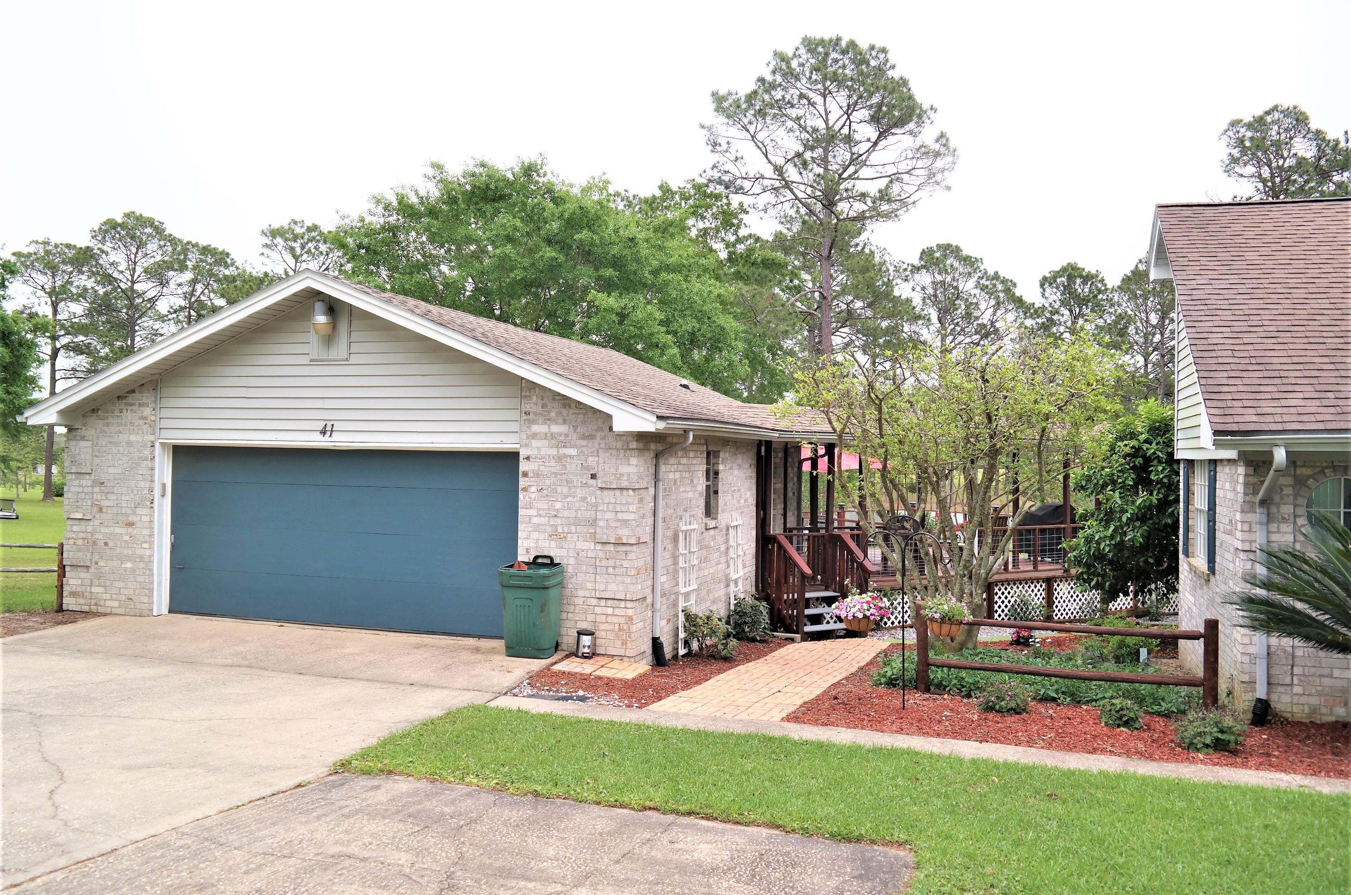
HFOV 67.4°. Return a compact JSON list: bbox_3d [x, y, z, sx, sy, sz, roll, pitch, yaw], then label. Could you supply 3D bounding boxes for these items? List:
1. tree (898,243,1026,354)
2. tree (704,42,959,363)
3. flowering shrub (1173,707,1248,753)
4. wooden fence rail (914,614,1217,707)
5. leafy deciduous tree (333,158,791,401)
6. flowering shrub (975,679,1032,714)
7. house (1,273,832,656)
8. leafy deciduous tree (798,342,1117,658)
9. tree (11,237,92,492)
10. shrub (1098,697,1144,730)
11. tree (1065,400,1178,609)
[{"bbox_3d":[16.486,-4.305,58.016,7.200,14.596,7.000,1,0,17],"label":"tree"},{"bbox_3d":[6.384,-6.911,41.024,10.000,19.329,9.500,1,0,17],"label":"tree"},{"bbox_3d":[4.133,2.146,7.827,0.510,0.310,0.460,1,0,17],"label":"flowering shrub"},{"bbox_3d":[3.500,1.874,9.148,2.575,0.840,0.140,1,0,17],"label":"wooden fence rail"},{"bbox_3d":[-3.411,-3.254,31.012,12.800,10.999,11.000,1,0,17],"label":"leafy deciduous tree"},{"bbox_3d":[2.887,2.153,8.916,0.470,0.260,0.420,1,0,17],"label":"flowering shrub"},{"bbox_3d":[-2.177,0.152,17.661,8.280,4.140,13.300,1,0,17],"label":"house"},{"bbox_3d":[3.172,0.537,11.498,3.650,3.519,3.500,1,0,17],"label":"leafy deciduous tree"},{"bbox_3d":[-26.437,-3.153,43.011,3.600,11.257,3.600,1,0,17],"label":"tree"},{"bbox_3d":[3.701,2.170,8.402,0.360,0.250,0.340,1,0,17],"label":"shrub"},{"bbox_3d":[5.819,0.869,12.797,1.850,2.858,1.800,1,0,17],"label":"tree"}]

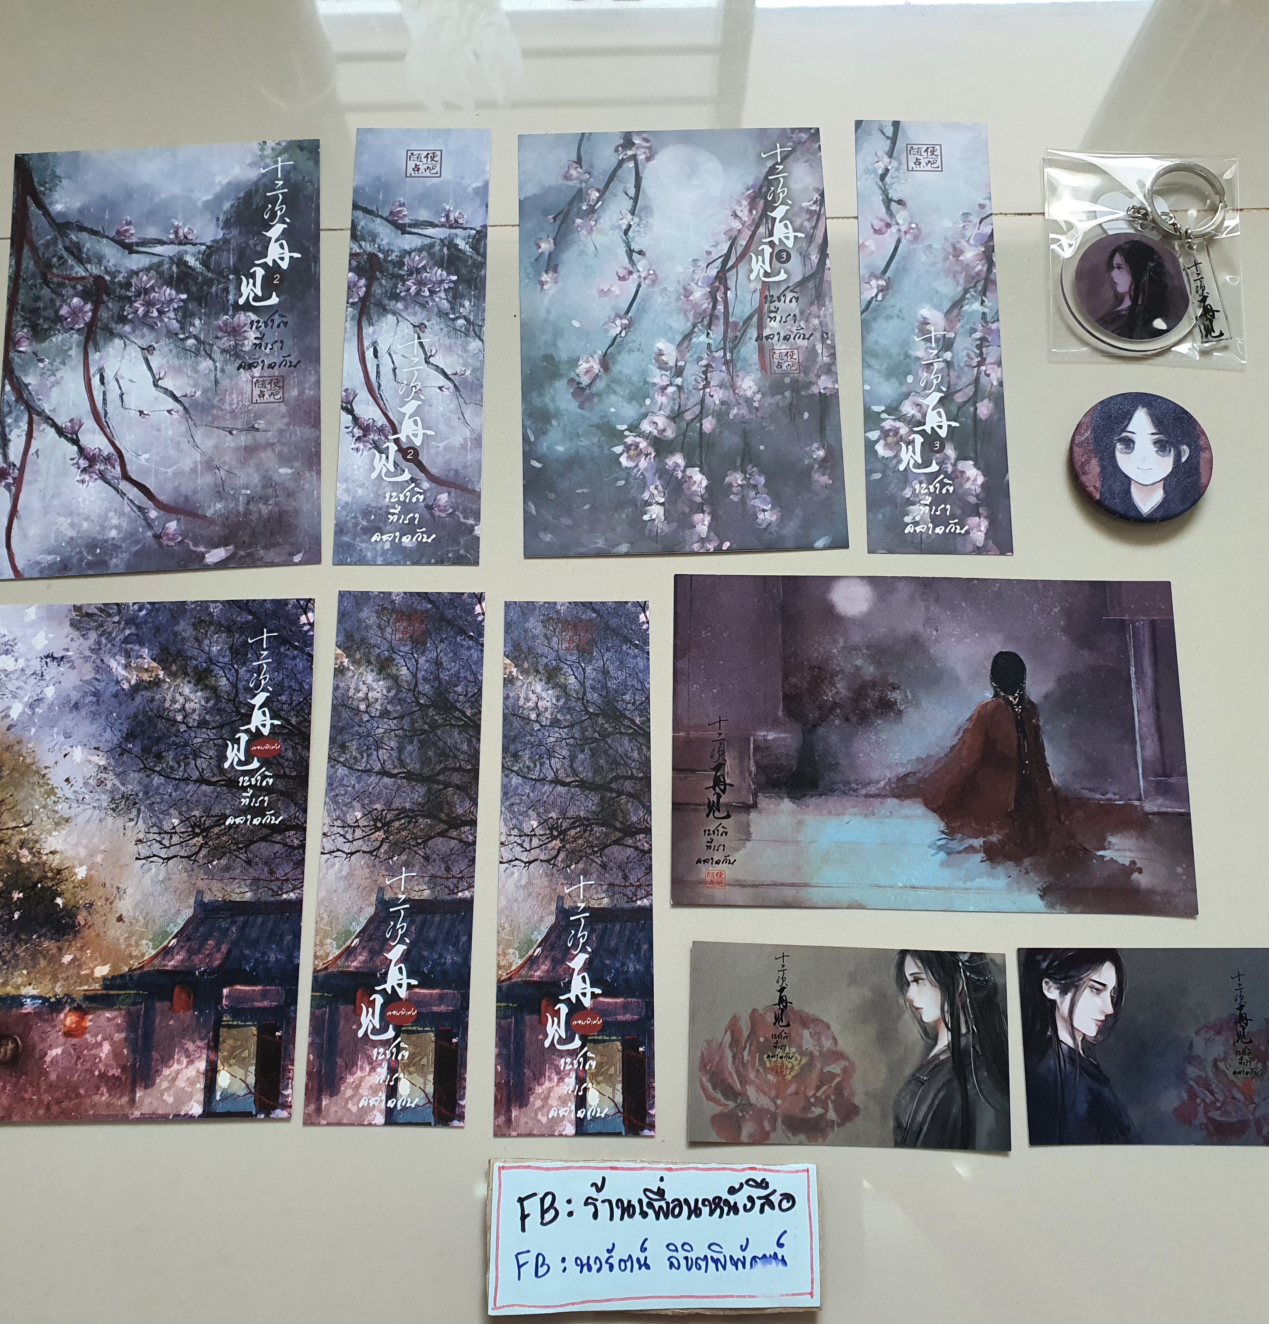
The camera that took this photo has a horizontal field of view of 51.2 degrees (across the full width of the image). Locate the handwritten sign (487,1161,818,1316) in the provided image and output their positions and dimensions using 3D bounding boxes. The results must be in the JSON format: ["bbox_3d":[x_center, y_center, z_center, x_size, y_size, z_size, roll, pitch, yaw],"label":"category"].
[{"bbox_3d":[0.005,0.155,0.359,0.089,0.004,0.038,0,75,0],"label":"handwritten sign"}]

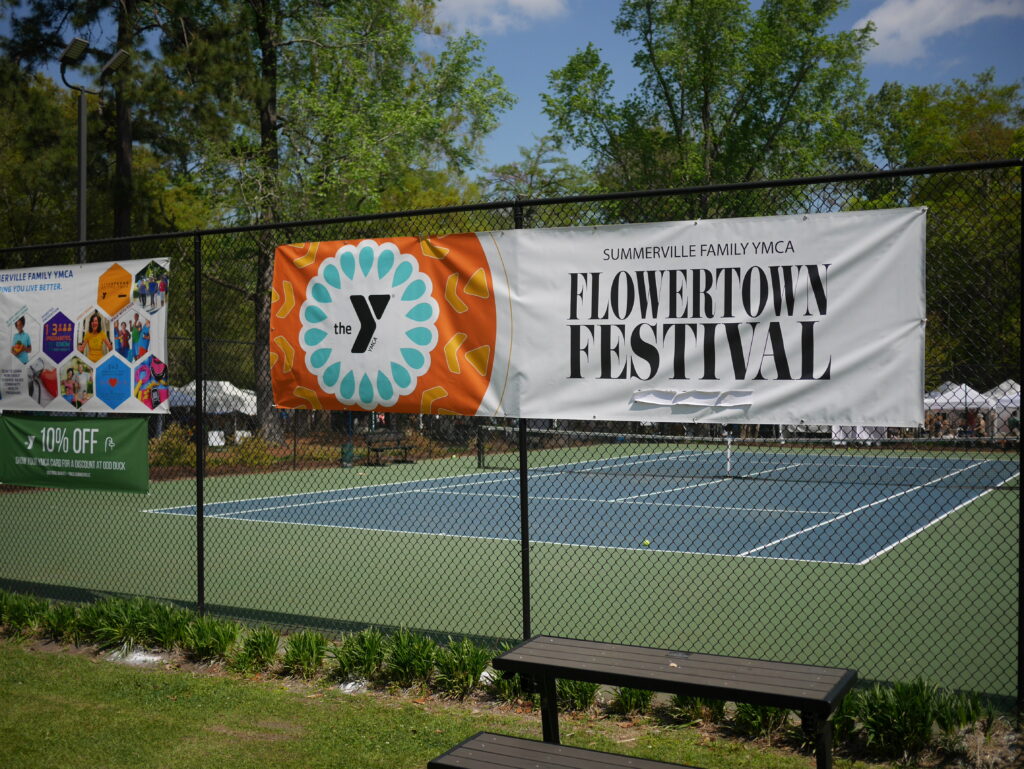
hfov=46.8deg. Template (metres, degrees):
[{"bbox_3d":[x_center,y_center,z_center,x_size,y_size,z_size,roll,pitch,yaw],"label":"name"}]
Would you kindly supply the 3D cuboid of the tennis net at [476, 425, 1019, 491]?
[{"bbox_3d":[4.801,1.582,26.338,12.800,1.070,0.120,0,0,29],"label":"tennis net"}]

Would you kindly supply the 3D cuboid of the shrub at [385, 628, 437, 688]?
[{"bbox_3d":[-0.635,1.708,7.424,0.340,0.340,0.340,0,0,0],"label":"shrub"}]

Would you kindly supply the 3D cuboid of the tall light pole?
[{"bbox_3d":[-8.129,-2.307,23.159,0.750,8.600,1.300,0,0,28],"label":"tall light pole"}]

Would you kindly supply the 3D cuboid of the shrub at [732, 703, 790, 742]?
[{"bbox_3d":[1.335,1.723,6.331,0.320,0.320,0.330,0,0,28],"label":"shrub"}]

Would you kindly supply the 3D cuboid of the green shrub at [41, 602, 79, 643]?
[{"bbox_3d":[-3.492,1.843,9.288,0.300,0.290,0.300,0,0,29],"label":"green shrub"}]

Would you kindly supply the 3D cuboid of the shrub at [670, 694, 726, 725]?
[{"bbox_3d":[1.086,1.850,7.073,0.390,0.300,0.390,0,0,29],"label":"shrub"}]

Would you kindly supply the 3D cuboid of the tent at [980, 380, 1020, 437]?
[{"bbox_3d":[21.853,1.362,52.000,3.050,3.200,3.050,0,0,29],"label":"tent"}]

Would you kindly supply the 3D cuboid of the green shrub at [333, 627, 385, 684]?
[{"bbox_3d":[-1.022,1.834,8.053,0.360,0.320,0.360,0,0,0],"label":"green shrub"}]

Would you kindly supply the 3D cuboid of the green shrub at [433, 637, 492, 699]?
[{"bbox_3d":[-0.311,1.825,7.665,0.390,0.340,0.390,0,0,0],"label":"green shrub"}]

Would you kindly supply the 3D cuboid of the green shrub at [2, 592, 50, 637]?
[{"bbox_3d":[-3.650,1.714,8.887,0.360,0.310,0.350,0,0,28],"label":"green shrub"}]

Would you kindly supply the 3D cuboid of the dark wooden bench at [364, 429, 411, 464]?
[{"bbox_3d":[-3.235,1.652,31.136,0.600,0.860,1.650,0,0,28],"label":"dark wooden bench"}]

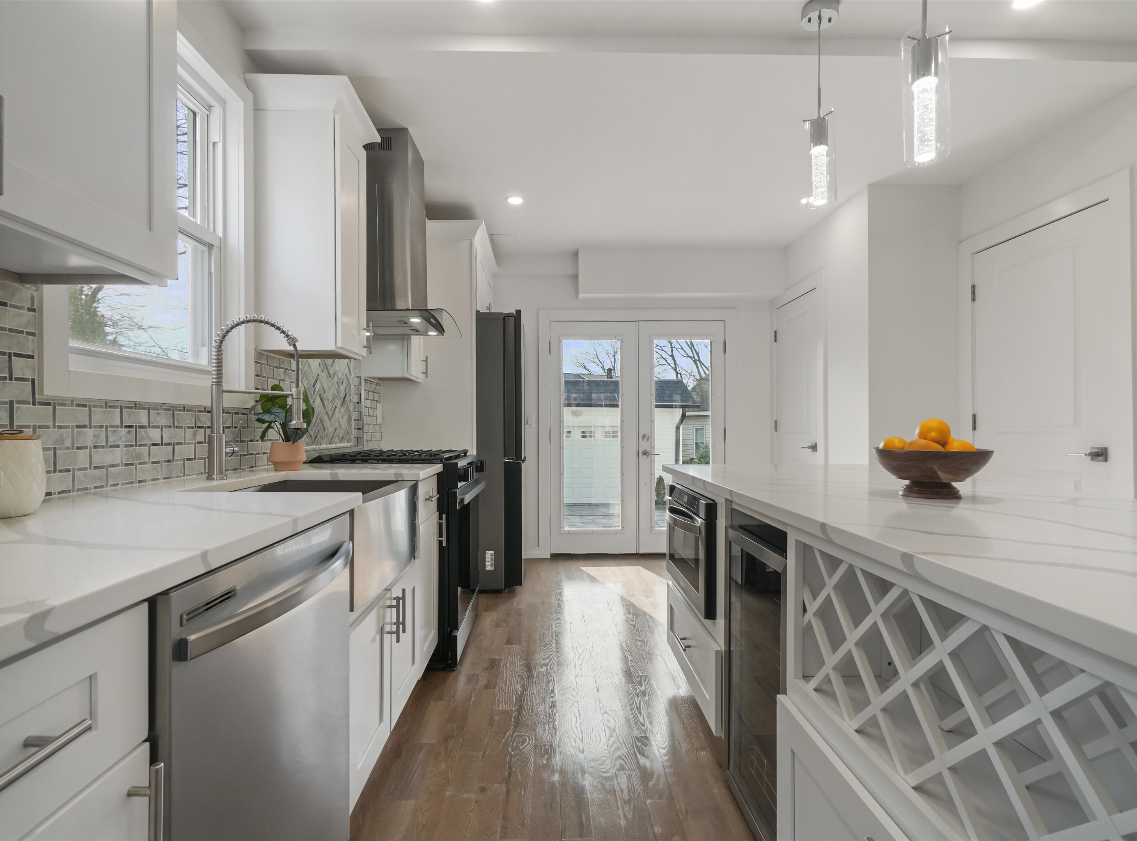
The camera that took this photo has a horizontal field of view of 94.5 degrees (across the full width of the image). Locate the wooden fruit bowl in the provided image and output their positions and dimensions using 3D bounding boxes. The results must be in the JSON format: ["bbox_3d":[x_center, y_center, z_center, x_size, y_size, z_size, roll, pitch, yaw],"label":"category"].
[{"bbox_3d":[0.912,0.129,1.319,0.252,0.118,0.252,0,0,0],"label":"wooden fruit bowl"}]

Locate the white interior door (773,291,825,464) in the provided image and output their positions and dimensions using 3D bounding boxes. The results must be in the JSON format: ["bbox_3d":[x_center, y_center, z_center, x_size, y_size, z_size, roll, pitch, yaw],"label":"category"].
[{"bbox_3d":[1.731,0.109,3.970,0.040,2.030,0.680,0,0,-2],"label":"white interior door"}]

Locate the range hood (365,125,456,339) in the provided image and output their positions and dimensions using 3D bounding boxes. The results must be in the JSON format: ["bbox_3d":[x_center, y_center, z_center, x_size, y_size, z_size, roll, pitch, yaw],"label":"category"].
[{"bbox_3d":[-0.912,-0.961,2.753,0.580,0.935,0.740,0,0,-2],"label":"range hood"}]

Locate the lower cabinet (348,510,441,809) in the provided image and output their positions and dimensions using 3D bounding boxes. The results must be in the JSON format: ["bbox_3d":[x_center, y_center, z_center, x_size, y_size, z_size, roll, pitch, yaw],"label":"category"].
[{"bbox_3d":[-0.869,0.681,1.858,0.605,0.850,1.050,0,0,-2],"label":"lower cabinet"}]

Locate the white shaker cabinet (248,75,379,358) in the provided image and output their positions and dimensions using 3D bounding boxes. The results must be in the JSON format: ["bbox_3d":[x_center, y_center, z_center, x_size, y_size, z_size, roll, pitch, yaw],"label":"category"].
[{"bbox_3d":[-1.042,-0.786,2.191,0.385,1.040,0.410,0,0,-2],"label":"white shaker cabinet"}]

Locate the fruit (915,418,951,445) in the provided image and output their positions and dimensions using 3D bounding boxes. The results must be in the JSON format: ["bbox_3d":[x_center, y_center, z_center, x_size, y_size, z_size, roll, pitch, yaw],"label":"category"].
[{"bbox_3d":[0.916,0.031,1.317,0.074,0.072,0.074,0,0,-2],"label":"fruit"}]

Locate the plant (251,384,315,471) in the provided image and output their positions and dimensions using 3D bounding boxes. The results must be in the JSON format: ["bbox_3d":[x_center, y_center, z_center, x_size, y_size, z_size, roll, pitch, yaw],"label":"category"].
[{"bbox_3d":[-1.144,0.024,2.117,0.250,0.352,0.240,0,0,-2],"label":"plant"}]

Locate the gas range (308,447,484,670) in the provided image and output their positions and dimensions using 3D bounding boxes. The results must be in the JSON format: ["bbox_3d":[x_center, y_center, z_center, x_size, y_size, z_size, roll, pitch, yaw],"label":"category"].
[{"bbox_3d":[-0.846,0.656,2.755,0.720,0.960,0.750,0,0,-2],"label":"gas range"}]

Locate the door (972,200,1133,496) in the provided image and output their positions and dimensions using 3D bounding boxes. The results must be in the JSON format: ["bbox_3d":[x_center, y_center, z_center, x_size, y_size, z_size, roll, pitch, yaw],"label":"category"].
[{"bbox_3d":[2.258,0.098,2.530,0.040,2.030,0.720,0,0,-2],"label":"door"}]

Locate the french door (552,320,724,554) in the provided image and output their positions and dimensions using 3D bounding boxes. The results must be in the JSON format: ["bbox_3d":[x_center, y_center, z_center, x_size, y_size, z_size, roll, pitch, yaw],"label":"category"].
[{"bbox_3d":[0.595,0.133,4.428,1.475,1.963,0.055,0,0,-2],"label":"french door"}]

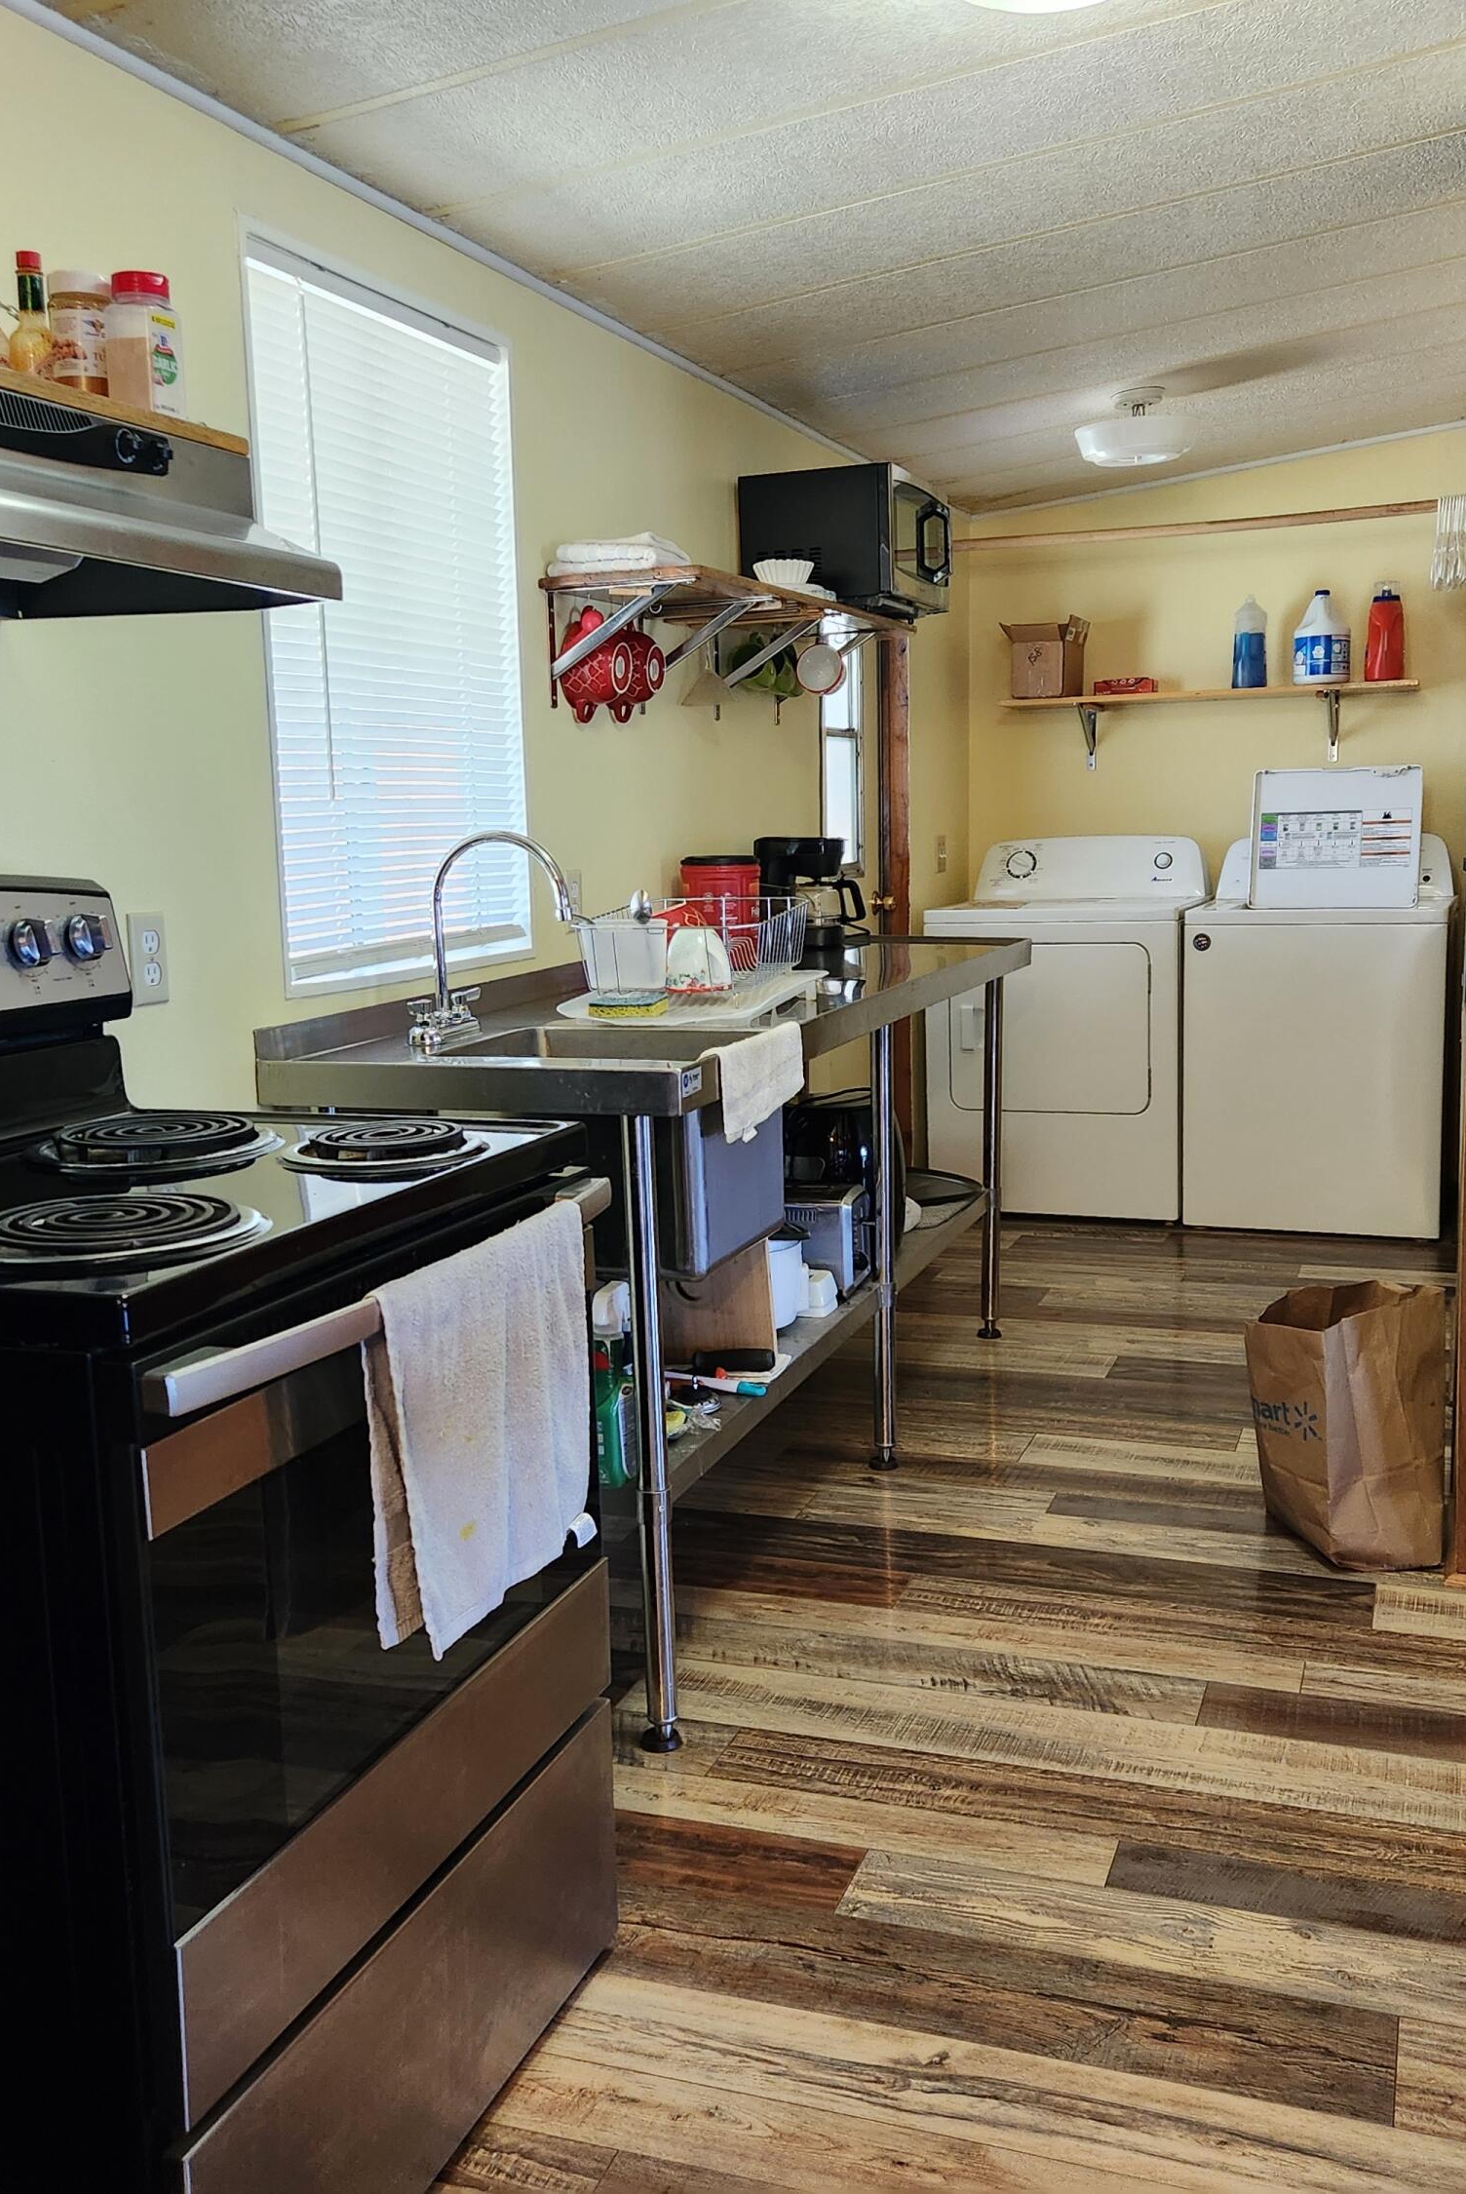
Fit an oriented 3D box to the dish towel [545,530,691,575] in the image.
[{"bbox_3d":[-0.195,-0.963,3.489,0.208,0.064,0.190,1,9,19],"label":"dish towel"}]

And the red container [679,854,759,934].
[{"bbox_3d":[-0.020,-0.372,3.903,0.166,0.213,0.166,2,9,20],"label":"red container"}]

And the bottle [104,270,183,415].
[{"bbox_3d":[-0.590,-0.746,1.946,0.058,0.155,0.062,1,9,19],"label":"bottle"}]

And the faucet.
[{"bbox_3d":[-0.343,-0.227,2.787,0.228,0.303,0.178,1,9,19],"label":"faucet"}]

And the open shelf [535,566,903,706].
[{"bbox_3d":[0.046,-0.898,3.991,0.297,0.223,1.426,2,9,20],"label":"open shelf"}]

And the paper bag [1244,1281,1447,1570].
[{"bbox_3d":[1.030,0.537,3.257,0.262,0.396,0.188,-7,10,-33],"label":"paper bag"}]

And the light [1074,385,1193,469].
[{"bbox_3d":[0.988,-1.640,4.785,0.297,0.178,0.297,2,9,20],"label":"light"}]

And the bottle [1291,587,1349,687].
[{"bbox_3d":[1.827,-1.427,6.037,0.165,0.292,0.120,4,10,31],"label":"bottle"}]

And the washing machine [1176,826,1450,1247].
[{"bbox_3d":[1.734,-0.201,5.751,0.700,1.100,0.690,1,9,19],"label":"washing machine"}]

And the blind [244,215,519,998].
[{"bbox_3d":[-0.501,-0.696,2.961,0.050,0.990,0.728,2,9,20],"label":"blind"}]

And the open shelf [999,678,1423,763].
[{"bbox_3d":[1.513,-1.174,6.194,1.285,0.229,0.250,1,9,19],"label":"open shelf"}]

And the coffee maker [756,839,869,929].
[{"bbox_3d":[0.173,-0.453,4.331,0.257,0.242,0.178,2,9,20],"label":"coffee maker"}]

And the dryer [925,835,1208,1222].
[{"bbox_3d":[1.040,-0.233,5.940,0.735,1.097,0.713,2,9,20],"label":"dryer"}]

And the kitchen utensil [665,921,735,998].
[{"bbox_3d":[-0.051,-0.221,3.116,0.114,0.104,0.114,-2,9,0],"label":"kitchen utensil"}]

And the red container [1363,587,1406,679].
[{"bbox_3d":[2.006,-1.422,5.974,0.118,0.295,0.105,1,9,19],"label":"red container"}]

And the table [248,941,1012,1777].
[{"bbox_3d":[0.026,0.231,3.553,0.609,0.955,2.128,2,9,20],"label":"table"}]

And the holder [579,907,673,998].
[{"bbox_3d":[-0.175,-0.230,3.150,0.139,0.119,0.124,2,9,20],"label":"holder"}]

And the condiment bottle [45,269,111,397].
[{"bbox_3d":[-0.621,-0.723,1.866,0.060,0.134,0.060,1,9,19],"label":"condiment bottle"}]

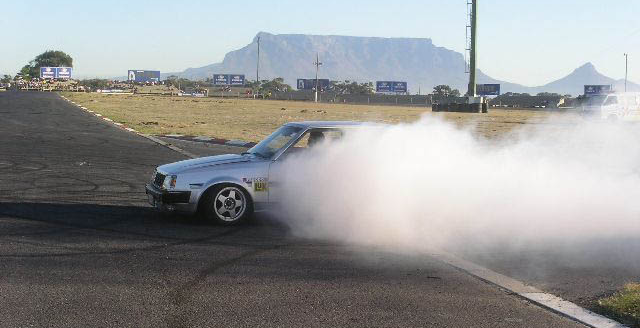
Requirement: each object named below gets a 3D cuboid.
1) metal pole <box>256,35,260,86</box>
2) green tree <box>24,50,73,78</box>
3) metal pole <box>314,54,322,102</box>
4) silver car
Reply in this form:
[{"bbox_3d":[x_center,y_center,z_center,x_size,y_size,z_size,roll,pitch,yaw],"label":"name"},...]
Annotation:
[{"bbox_3d":[-10.305,-16.225,185.343,0.300,10.100,0.300,1,4,0],"label":"metal pole"},{"bbox_3d":[-58.047,-19.936,235.279,10.200,8.240,9.500,1,4,0],"label":"green tree"},{"bbox_3d":[-0.334,-10.959,140.212,1.000,6.240,0.300,1,4,0],"label":"metal pole"},{"bbox_3d":[-0.022,0.069,14.428,4.300,1.320,1.640,1,4,-14],"label":"silver car"}]

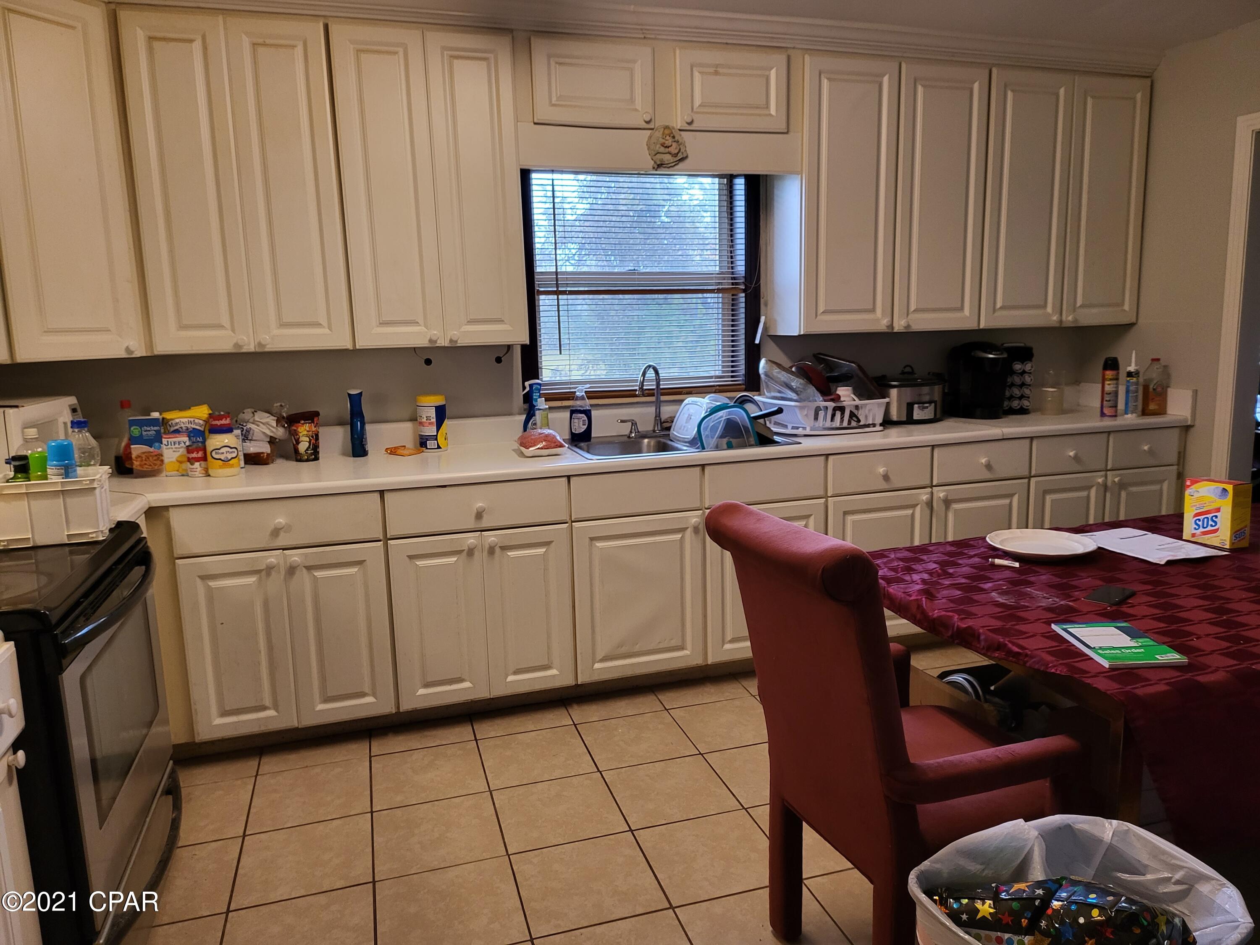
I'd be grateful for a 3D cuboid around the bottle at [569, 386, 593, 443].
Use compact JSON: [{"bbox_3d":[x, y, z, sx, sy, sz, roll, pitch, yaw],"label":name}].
[{"bbox_3d":[-0.202,-0.241,3.583,0.090,0.234,0.060,-1,10,2],"label":"bottle"}]

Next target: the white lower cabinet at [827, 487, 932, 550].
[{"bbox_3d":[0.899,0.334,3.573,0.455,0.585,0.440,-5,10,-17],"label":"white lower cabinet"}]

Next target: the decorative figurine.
[{"bbox_3d":[0.137,-1.185,3.173,0.148,0.155,0.030,-5,10,-17],"label":"decorative figurine"}]

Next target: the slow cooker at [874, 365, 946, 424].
[{"bbox_3d":[1.236,-0.352,3.865,0.382,0.248,0.261,-5,10,-17],"label":"slow cooker"}]

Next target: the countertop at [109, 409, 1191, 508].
[{"bbox_3d":[0.245,-0.110,3.373,4.265,0.038,0.645,-5,10,-17],"label":"countertop"}]

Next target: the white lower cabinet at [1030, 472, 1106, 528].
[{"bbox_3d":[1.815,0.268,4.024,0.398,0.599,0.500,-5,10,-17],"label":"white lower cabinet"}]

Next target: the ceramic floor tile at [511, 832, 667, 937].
[{"bbox_3d":[-0.105,1.010,2.155,0.330,0.010,0.330,-5,10,-18],"label":"ceramic floor tile"}]

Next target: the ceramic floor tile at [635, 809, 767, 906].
[{"bbox_3d":[0.215,0.985,2.249,0.330,0.010,0.330,-5,10,-18],"label":"ceramic floor tile"}]

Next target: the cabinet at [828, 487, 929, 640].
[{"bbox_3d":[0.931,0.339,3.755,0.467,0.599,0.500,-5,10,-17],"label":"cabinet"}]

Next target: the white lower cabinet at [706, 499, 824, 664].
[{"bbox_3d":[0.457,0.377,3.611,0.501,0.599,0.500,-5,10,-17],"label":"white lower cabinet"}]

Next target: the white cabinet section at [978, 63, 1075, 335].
[{"bbox_3d":[1.658,-1.179,3.875,0.428,1.055,0.290,-5,10,-17],"label":"white cabinet section"}]

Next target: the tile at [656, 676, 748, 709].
[{"bbox_3d":[0.261,0.818,3.233,0.330,0.010,0.191,-5,10,-17],"label":"tile"}]

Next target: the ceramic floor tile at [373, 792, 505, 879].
[{"bbox_3d":[-0.523,0.985,2.376,0.330,0.010,0.330,-5,10,-17],"label":"ceramic floor tile"}]

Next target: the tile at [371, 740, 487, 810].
[{"bbox_3d":[-0.621,0.934,2.692,0.330,0.010,0.330,-5,10,-17],"label":"tile"}]

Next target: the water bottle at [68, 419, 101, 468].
[{"bbox_3d":[-1.377,-0.011,2.213,0.083,0.246,0.083,-5,10,-17],"label":"water bottle"}]

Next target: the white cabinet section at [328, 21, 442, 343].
[{"bbox_3d":[-0.864,-0.977,3.114,0.297,1.055,0.290,-5,10,-17],"label":"white cabinet section"}]

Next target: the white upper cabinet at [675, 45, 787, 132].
[{"bbox_3d":[0.354,-1.486,3.492,0.462,0.295,0.300,-5,10,-17],"label":"white upper cabinet"}]

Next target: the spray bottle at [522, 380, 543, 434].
[{"bbox_3d":[-0.387,-0.238,3.509,0.105,0.264,0.062,-5,10,-17],"label":"spray bottle"}]

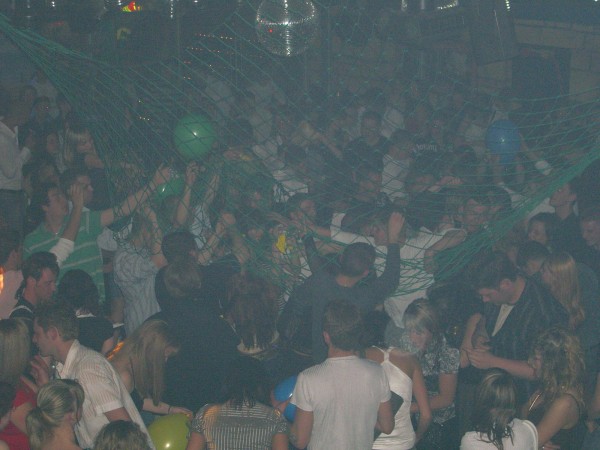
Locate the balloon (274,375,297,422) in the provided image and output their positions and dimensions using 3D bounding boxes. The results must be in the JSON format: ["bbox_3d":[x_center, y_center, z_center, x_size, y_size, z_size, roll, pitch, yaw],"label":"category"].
[{"bbox_3d":[-0.025,0.876,5.950,0.230,0.270,0.230,0,12,0],"label":"balloon"}]

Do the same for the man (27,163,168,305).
[{"bbox_3d":[-1.340,0.520,7.980,0.850,1.860,0.520,-6,14,-25],"label":"man"}]

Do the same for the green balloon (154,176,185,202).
[{"bbox_3d":[-0.893,-0.238,8.000,0.250,0.260,0.250,0,12,0],"label":"green balloon"}]

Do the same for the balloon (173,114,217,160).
[{"bbox_3d":[-0.705,-0.584,7.850,0.270,0.305,0.270,0,12,0],"label":"balloon"}]

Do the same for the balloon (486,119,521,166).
[{"bbox_3d":[1.537,-0.627,8.900,0.260,0.320,0.260,0,12,0],"label":"balloon"}]

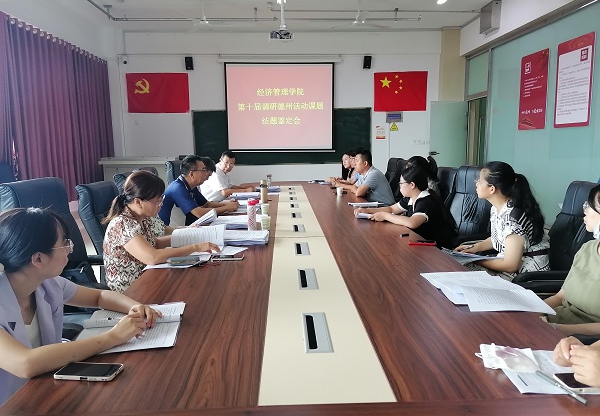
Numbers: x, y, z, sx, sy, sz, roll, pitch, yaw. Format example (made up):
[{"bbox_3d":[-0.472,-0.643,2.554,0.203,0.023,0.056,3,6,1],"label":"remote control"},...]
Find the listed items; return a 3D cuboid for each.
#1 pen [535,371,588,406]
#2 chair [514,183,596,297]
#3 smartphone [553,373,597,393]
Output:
[{"bbox_3d":[0.683,0.468,1.229,0.011,0.011,0.150,-4,14,-21],"label":"pen"},{"bbox_3d":[1.354,0.413,2.749,0.720,1.150,0.660,-1,9,-2],"label":"chair"},{"bbox_3d":[0.782,0.466,1.250,0.157,0.009,0.077,-1,8,-2],"label":"smartphone"}]

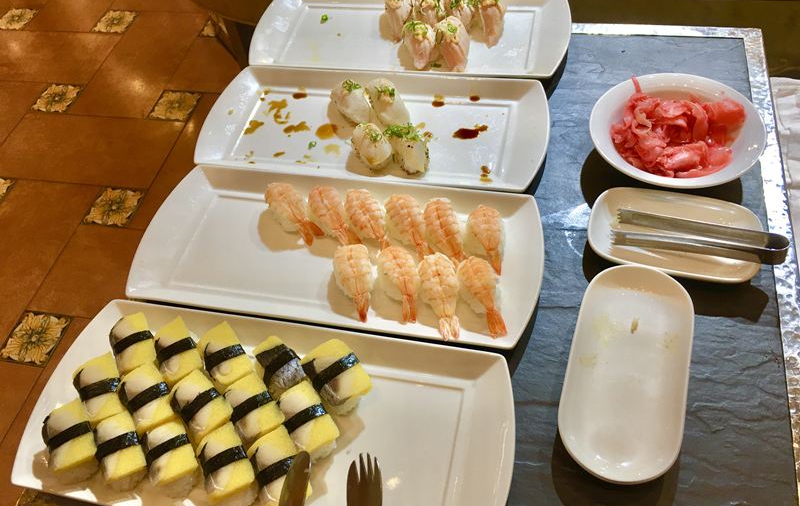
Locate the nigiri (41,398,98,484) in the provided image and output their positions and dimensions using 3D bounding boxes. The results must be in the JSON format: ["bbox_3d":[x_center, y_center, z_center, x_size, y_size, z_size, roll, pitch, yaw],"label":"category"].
[{"bbox_3d":[-0.272,0.159,0.566,0.034,0.030,0.057,-24,53,-11],"label":"nigiri"}]

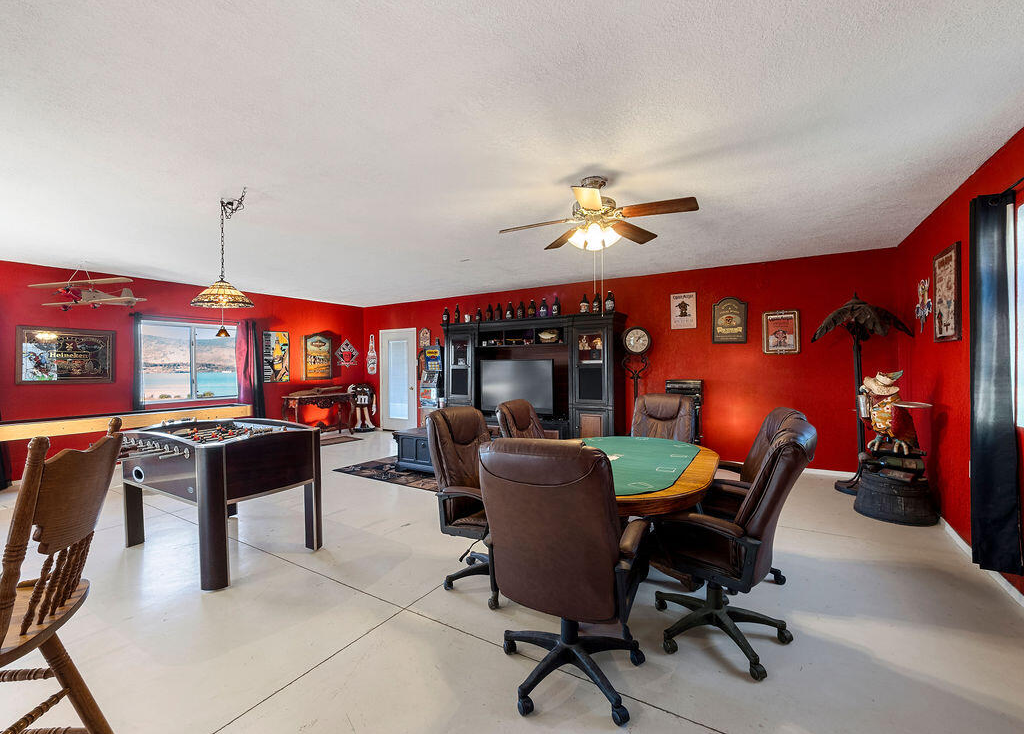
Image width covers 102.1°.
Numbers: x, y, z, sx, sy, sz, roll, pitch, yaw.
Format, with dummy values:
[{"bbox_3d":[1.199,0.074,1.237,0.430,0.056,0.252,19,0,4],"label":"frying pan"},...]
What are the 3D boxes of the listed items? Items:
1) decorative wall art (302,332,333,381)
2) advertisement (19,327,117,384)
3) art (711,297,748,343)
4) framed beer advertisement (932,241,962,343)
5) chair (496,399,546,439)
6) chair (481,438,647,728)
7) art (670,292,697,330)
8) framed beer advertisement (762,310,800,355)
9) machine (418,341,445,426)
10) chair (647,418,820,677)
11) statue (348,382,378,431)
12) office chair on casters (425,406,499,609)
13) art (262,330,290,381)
[{"bbox_3d":[-3.778,-0.203,8.039,0.110,0.909,0.562,0,1,32],"label":"decorative wall art"},{"bbox_3d":[-5.611,-0.137,5.245,0.040,0.700,0.858,0,1,32],"label":"advertisement"},{"bbox_3d":[2.868,-0.609,5.446,0.404,0.606,0.035,0,0,30],"label":"art"},{"bbox_3d":[3.328,-0.547,3.166,0.035,0.697,0.488,-1,0,31],"label":"framed beer advertisement"},{"bbox_3d":[0.292,0.795,3.111,0.737,1.076,0.658,-1,0,34],"label":"chair"},{"bbox_3d":[0.267,0.814,1.832,0.660,1.100,0.720,0,0,24],"label":"chair"},{"bbox_3d":[2.350,-0.761,5.671,0.339,0.488,0.030,-1,0,31],"label":"art"},{"bbox_3d":[3.359,-0.429,5.165,0.392,0.535,0.040,0,0,30],"label":"framed beer advertisement"},{"bbox_3d":[-1.353,0.408,7.561,0.450,1.860,0.520,0,0,30],"label":"machine"},{"bbox_3d":[1.032,0.790,2.026,0.737,1.076,0.658,-1,0,38],"label":"chair"},{"bbox_3d":[-3.107,0.848,8.659,0.580,1.000,0.420,-1,0,-18],"label":"statue"},{"bbox_3d":[-0.124,0.812,2.630,0.700,1.100,0.660,0,0,25],"label":"office chair on casters"},{"bbox_3d":[-4.221,-0.176,7.458,0.030,0.897,0.468,-1,0,31],"label":"art"}]

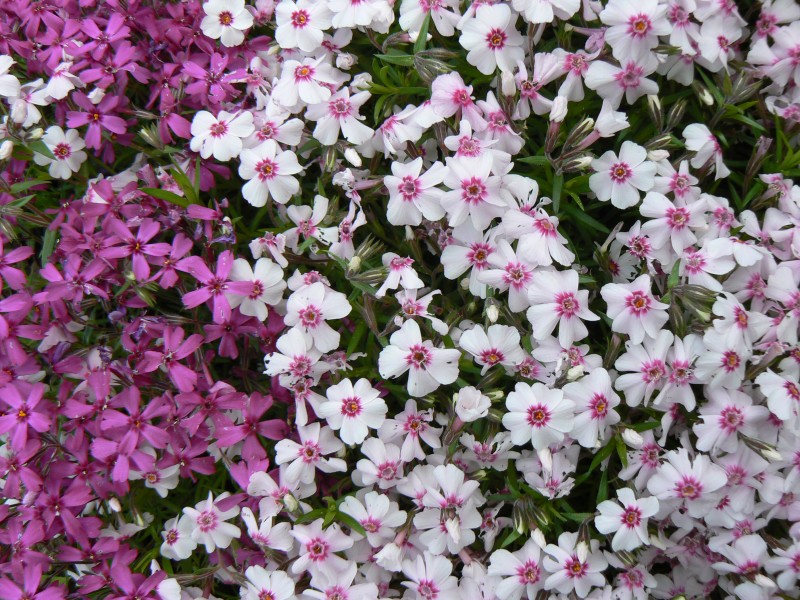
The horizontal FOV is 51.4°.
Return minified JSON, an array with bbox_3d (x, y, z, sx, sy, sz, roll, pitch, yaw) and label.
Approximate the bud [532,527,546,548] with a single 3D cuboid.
[{"bbox_3d":[0.044,0.075,0.262,0.004,0.004,0.008,-26,72,0],"label":"bud"}]

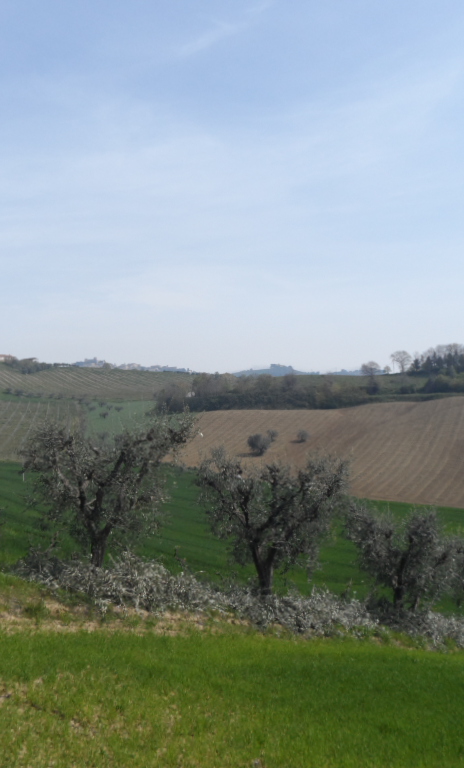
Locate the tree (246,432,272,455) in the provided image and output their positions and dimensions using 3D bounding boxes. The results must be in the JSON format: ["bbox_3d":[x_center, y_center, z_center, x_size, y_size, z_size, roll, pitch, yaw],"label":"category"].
[{"bbox_3d":[5.659,12.524,155.000,5.240,4.720,5.080,0,0,0],"label":"tree"}]

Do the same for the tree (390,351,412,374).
[{"bbox_3d":[73.347,-9.304,320.000,9.520,10.390,9.230,0,0,0],"label":"tree"}]

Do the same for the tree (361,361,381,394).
[{"bbox_3d":[50.568,-2.373,270.000,7.300,12.410,7.080,0,0,0],"label":"tree"}]

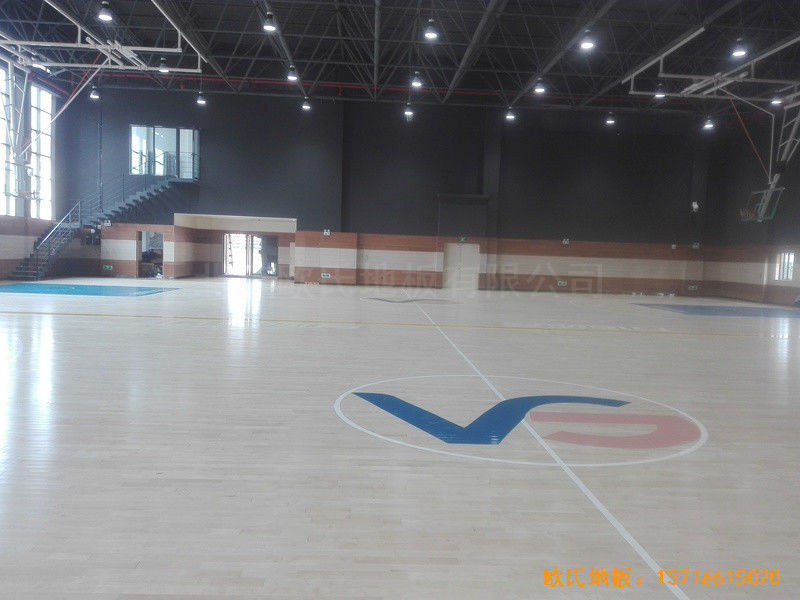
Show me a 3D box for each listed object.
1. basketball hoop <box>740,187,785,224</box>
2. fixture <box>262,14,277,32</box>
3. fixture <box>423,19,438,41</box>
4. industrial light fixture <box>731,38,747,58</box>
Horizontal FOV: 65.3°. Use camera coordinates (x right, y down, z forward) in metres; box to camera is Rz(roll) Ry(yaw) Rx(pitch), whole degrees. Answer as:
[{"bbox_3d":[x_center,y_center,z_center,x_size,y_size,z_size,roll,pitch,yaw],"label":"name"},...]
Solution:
[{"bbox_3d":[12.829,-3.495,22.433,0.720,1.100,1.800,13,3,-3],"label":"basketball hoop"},{"bbox_3d":[-3.806,-8.114,18.200,0.430,0.570,0.430,2,4,-2],"label":"fixture"},{"bbox_3d":[0.904,-8.034,18.500,0.430,0.570,0.430,2,4,-2],"label":"fixture"},{"bbox_3d":[10.253,-7.639,18.900,0.430,0.570,0.430,2,4,-2],"label":"industrial light fixture"}]

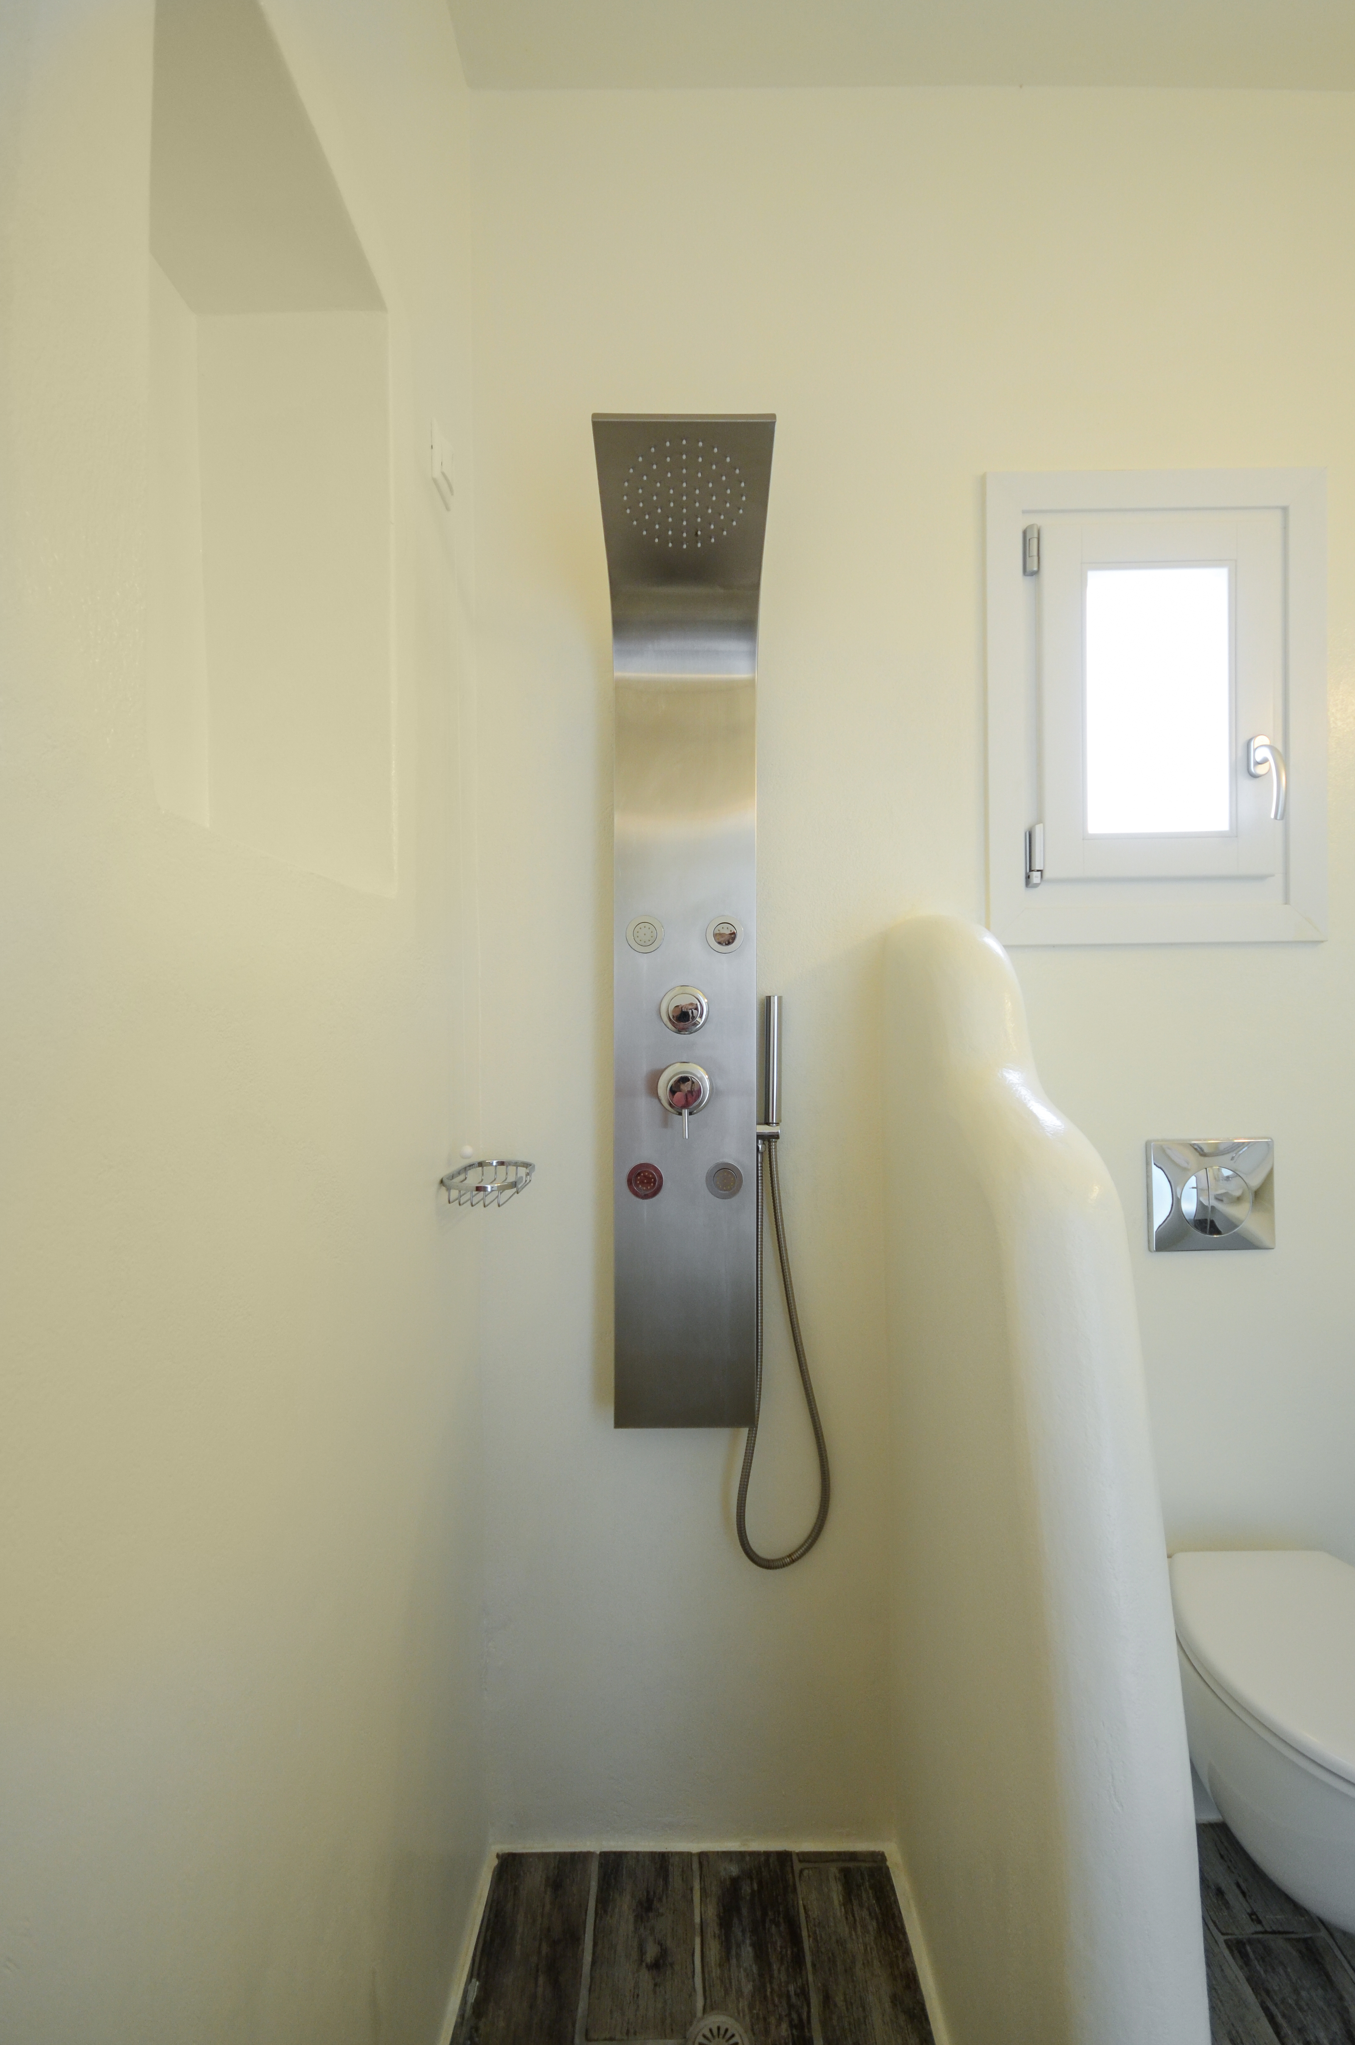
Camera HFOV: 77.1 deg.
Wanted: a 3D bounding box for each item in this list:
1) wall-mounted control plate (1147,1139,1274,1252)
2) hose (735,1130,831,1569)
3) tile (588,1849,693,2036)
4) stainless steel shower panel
[{"bbox_3d":[0.829,0.267,1.323,0.187,0.170,0.018,0,1,0],"label":"wall-mounted control plate"},{"bbox_3d":[0.162,0.499,1.297,0.146,0.665,0.050,0,1,0],"label":"hose"},{"bbox_3d":[-0.048,1.316,1.219,0.147,0.010,0.250,0,1,0],"label":"tile"},{"bbox_3d":[0.010,-0.046,1.157,0.211,1.310,0.350,0,1,0],"label":"stainless steel shower panel"}]

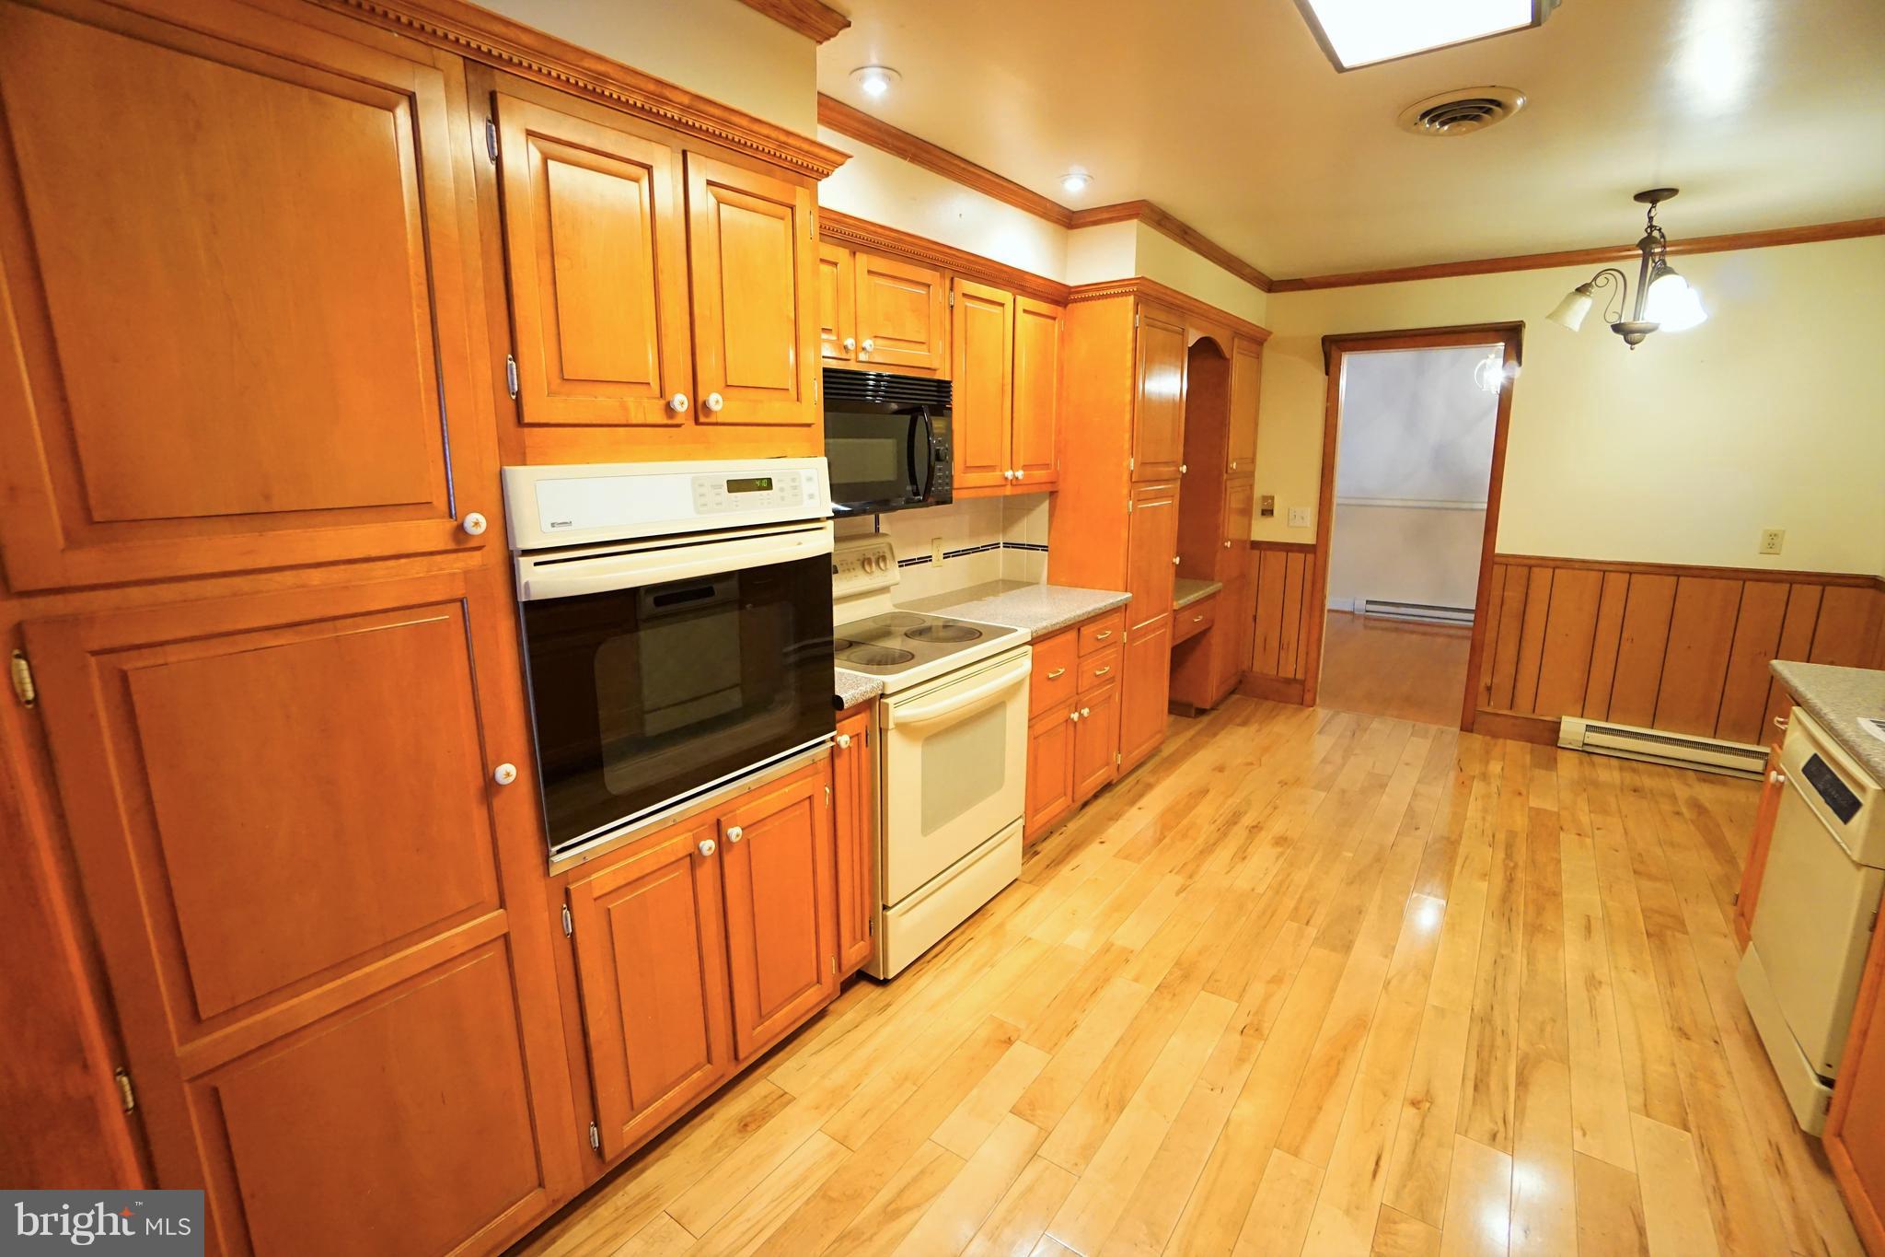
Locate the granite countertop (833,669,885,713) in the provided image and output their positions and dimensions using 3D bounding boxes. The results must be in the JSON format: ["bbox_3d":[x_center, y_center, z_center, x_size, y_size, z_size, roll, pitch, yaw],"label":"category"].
[{"bbox_3d":[-0.471,0.137,2.244,0.660,0.040,0.152,9,15,36],"label":"granite countertop"}]

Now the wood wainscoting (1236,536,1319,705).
[{"bbox_3d":[2.071,-0.039,4.874,0.390,0.982,0.040,9,15,36],"label":"wood wainscoting"}]

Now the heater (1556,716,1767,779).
[{"bbox_3d":[3.584,0.598,3.854,0.870,0.171,0.070,9,15,36],"label":"heater"}]

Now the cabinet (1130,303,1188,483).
[{"bbox_3d":[0.754,-1.065,3.717,0.605,0.728,0.617,9,15,36],"label":"cabinet"}]

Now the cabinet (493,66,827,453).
[{"bbox_3d":[-0.747,-0.676,1.730,0.625,0.602,0.741,9,15,36],"label":"cabinet"}]

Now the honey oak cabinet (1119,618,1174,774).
[{"bbox_3d":[0.748,0.264,3.950,0.605,0.710,0.585,9,15,36],"label":"honey oak cabinet"}]

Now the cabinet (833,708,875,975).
[{"bbox_3d":[-0.477,0.562,2.343,0.613,0.833,0.152,9,15,36],"label":"cabinet"}]

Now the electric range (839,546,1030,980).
[{"bbox_3d":[-0.170,0.344,2.643,0.700,1.200,0.755,9,15,36],"label":"electric range"}]

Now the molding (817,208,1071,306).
[{"bbox_3d":[0.025,-1.257,2.695,0.075,0.093,1.776,9,15,36],"label":"molding"}]

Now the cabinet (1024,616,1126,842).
[{"bbox_3d":[0.303,0.325,3.400,0.620,0.835,0.900,9,15,36],"label":"cabinet"}]

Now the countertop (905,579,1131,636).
[{"bbox_3d":[0.302,-0.102,3.304,0.670,0.039,0.907,9,15,36],"label":"countertop"}]

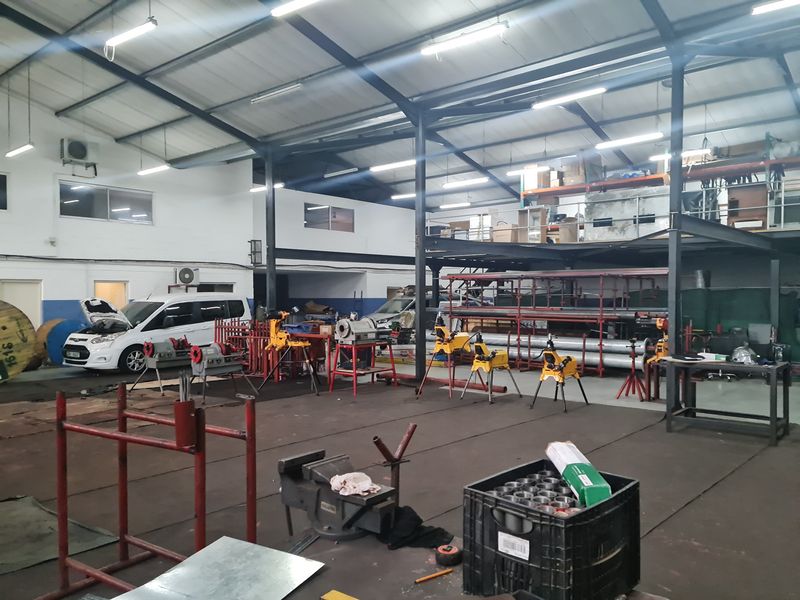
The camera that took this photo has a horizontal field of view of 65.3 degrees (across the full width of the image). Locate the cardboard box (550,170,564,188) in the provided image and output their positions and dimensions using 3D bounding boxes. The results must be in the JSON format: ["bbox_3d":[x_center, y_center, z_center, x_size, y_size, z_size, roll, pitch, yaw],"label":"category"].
[{"bbox_3d":[5.002,-3.804,19.782,0.290,0.550,0.360,0,1,40],"label":"cardboard box"}]

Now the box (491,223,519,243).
[{"bbox_3d":[3.014,-1.772,17.791,0.620,0.580,0.420,0,1,41],"label":"box"}]

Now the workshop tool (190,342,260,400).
[{"bbox_3d":[-3.042,1.200,10.731,0.600,0.950,1.120,0,1,40],"label":"workshop tool"}]

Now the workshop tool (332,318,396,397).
[{"bbox_3d":[-0.624,0.980,11.364,0.750,1.340,1.170,0,1,41],"label":"workshop tool"}]

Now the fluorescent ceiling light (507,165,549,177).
[{"bbox_3d":[4.151,-4.167,20.234,1.520,0.100,0.120,0,1,41],"label":"fluorescent ceiling light"}]

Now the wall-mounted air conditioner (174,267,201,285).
[{"bbox_3d":[-6.109,-0.679,17.815,0.270,0.490,0.700,0,1,41],"label":"wall-mounted air conditioner"}]

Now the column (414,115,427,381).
[{"bbox_3d":[0.400,-1.036,12.573,0.150,5.363,0.190,0,1,41],"label":"column"}]

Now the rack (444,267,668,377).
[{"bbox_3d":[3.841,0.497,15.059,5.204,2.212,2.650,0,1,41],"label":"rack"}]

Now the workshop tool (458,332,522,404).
[{"bbox_3d":[1.520,1.090,10.485,0.650,1.120,0.900,0,1,41],"label":"workshop tool"}]

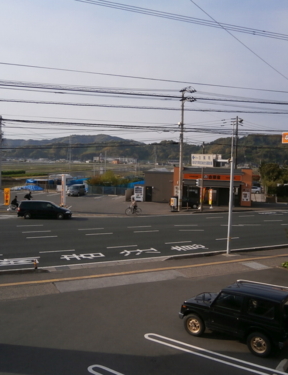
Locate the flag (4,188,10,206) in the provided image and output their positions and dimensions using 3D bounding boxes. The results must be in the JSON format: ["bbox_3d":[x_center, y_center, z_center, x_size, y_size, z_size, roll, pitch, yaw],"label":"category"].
[{"bbox_3d":[-14.005,0.995,38.525,0.600,1.820,0.100,1,4,-10],"label":"flag"}]

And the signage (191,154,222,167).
[{"bbox_3d":[10.314,-4.440,62.481,1.600,2.100,6.400,0,4,-24],"label":"signage"}]

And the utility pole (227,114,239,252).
[{"bbox_3d":[5.045,-0.011,21.612,0.200,7.850,0.200,0,4,-24],"label":"utility pole"}]

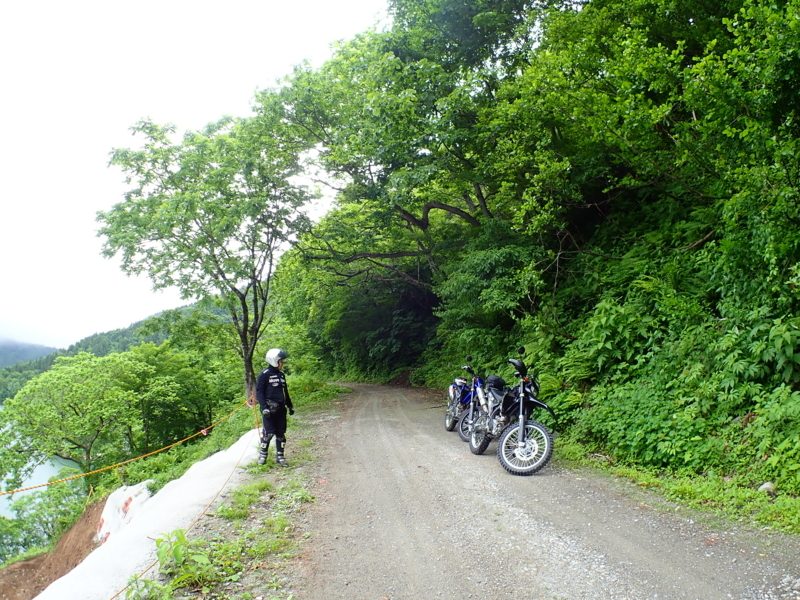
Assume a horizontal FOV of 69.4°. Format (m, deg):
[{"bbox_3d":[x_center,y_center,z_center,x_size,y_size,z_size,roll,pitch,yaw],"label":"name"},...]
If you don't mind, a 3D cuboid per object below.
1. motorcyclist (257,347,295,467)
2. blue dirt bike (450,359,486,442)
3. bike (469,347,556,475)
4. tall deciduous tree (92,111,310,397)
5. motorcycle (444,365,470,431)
[{"bbox_3d":[-1.770,1.530,8.200,0.400,1.690,0.580,-5,-8,42],"label":"motorcyclist"},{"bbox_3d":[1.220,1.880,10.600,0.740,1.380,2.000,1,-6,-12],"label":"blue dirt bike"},{"bbox_3d":[1.470,1.510,7.850,0.760,1.450,2.050,2,-6,-16],"label":"bike"},{"bbox_3d":[-5.700,-1.250,17.000,6.000,8.400,5.800,1,-6,-12],"label":"tall deciduous tree"},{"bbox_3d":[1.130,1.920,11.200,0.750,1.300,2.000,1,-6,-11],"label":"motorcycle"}]

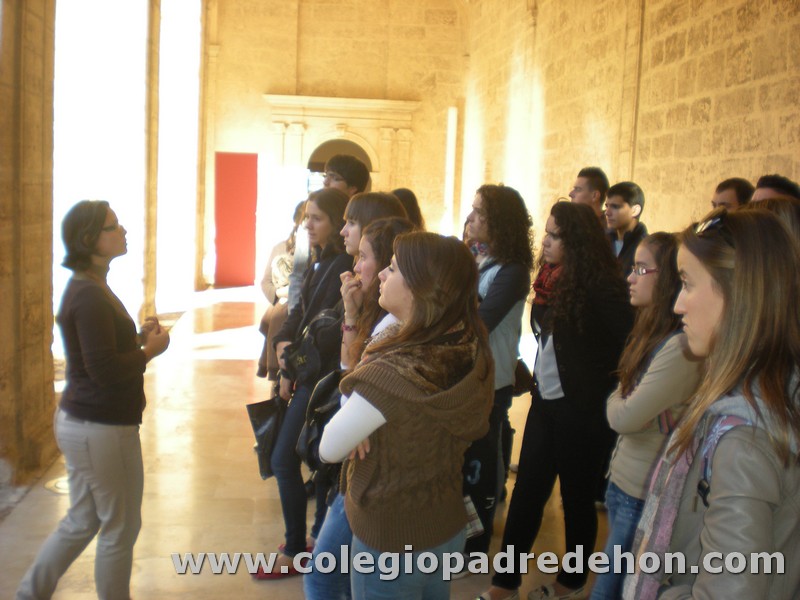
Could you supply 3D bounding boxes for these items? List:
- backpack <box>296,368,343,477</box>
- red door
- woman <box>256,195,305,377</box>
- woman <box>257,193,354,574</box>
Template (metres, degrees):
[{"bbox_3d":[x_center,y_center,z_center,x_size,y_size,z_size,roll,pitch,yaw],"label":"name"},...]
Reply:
[{"bbox_3d":[-0.256,0.405,2.900,0.180,0.380,0.300,-1,7,-21],"label":"backpack"},{"bbox_3d":[-2.812,-1.356,15.089,0.730,2.305,0.080,1,6,-7],"label":"red door"},{"bbox_3d":[-0.622,0.184,5.360,0.500,1.573,0.360,3,7,9],"label":"woman"},{"bbox_3d":[-0.421,0.342,3.750,0.420,1.632,0.500,-1,7,-23],"label":"woman"}]

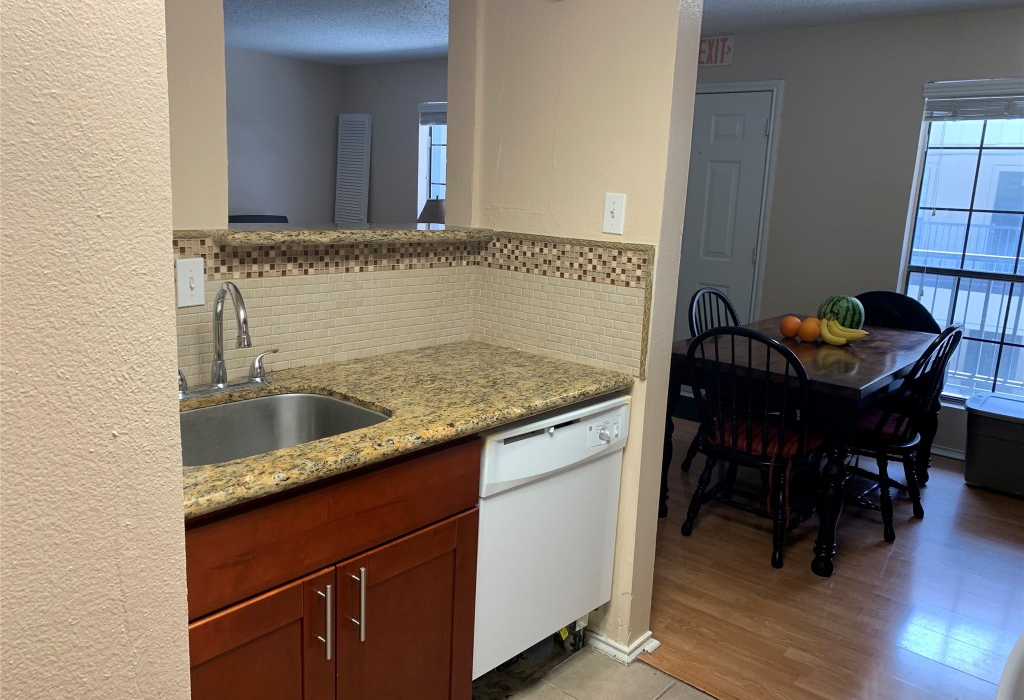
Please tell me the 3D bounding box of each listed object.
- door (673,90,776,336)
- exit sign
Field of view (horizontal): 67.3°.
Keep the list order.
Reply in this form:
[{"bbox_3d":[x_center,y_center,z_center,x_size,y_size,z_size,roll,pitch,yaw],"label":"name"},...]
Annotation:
[{"bbox_3d":[1.267,-0.692,5.349,0.915,2.060,0.045,12,15,40],"label":"door"},{"bbox_3d":[1.308,-1.956,5.048,0.305,0.188,0.025,12,15,40],"label":"exit sign"}]

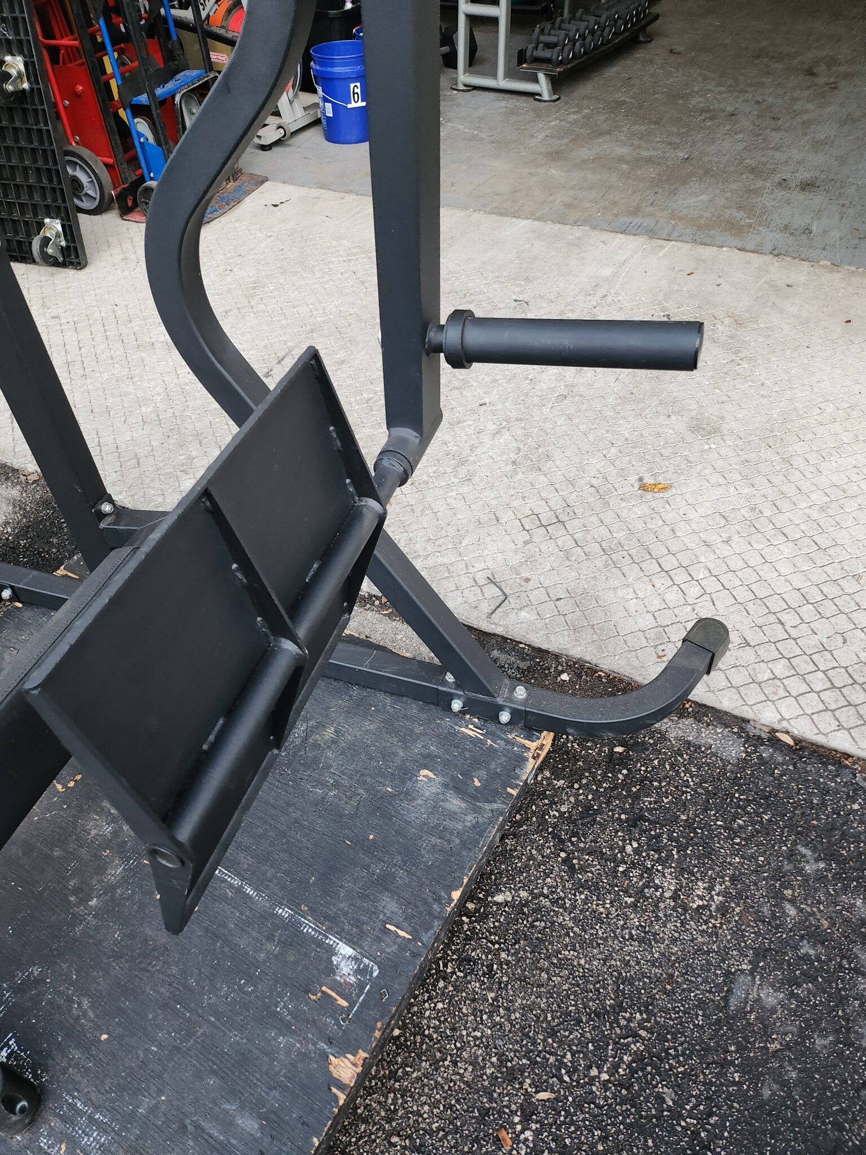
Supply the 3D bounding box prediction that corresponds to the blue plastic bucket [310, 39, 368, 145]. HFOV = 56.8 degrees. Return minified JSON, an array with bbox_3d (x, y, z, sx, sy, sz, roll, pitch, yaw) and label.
[{"bbox_3d":[-0.409,-2.319,3.840,0.308,0.370,0.308,-2,45,0],"label":"blue plastic bucket"}]

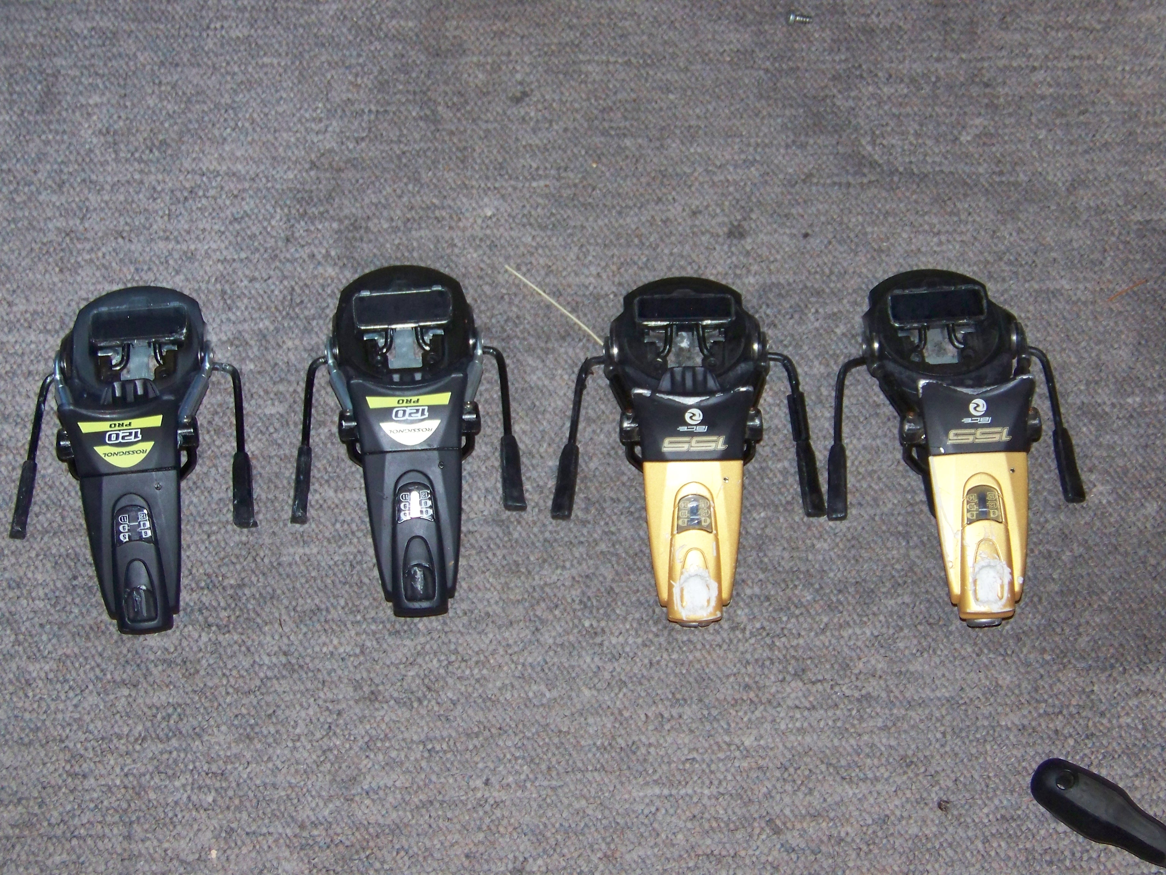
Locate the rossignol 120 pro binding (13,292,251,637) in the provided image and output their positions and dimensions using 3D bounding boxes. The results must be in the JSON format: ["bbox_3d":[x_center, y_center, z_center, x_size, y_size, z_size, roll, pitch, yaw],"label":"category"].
[{"bbox_3d":[-0.240,0.002,1.384,0.130,0.064,0.203,-4,65,-2],"label":"rossignol 120 pro binding"}]

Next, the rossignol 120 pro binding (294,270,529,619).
[{"bbox_3d":[-0.096,-0.008,1.388,0.124,0.064,0.207,-4,65,-2],"label":"rossignol 120 pro binding"}]

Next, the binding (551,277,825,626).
[{"bbox_3d":[0.055,-0.003,1.386,0.145,0.064,0.205,-1,65,0],"label":"binding"}]

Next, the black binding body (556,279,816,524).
[{"bbox_3d":[0.054,-0.032,1.402,0.145,0.060,0.138,-1,65,0],"label":"black binding body"}]

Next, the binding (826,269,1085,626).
[{"bbox_3d":[0.195,-0.004,1.387,0.137,0.064,0.210,-5,65,-2],"label":"binding"}]

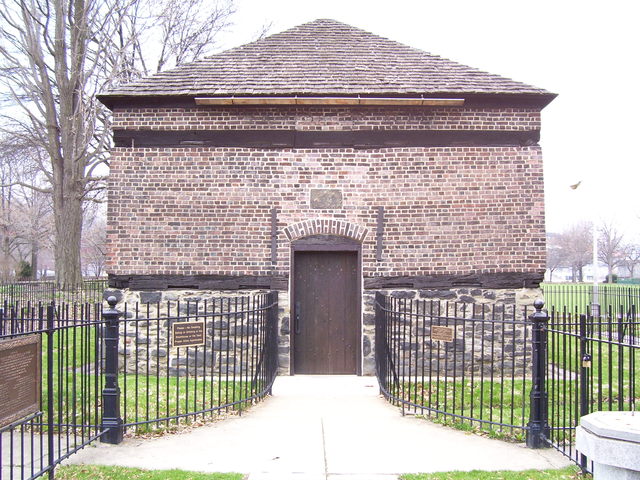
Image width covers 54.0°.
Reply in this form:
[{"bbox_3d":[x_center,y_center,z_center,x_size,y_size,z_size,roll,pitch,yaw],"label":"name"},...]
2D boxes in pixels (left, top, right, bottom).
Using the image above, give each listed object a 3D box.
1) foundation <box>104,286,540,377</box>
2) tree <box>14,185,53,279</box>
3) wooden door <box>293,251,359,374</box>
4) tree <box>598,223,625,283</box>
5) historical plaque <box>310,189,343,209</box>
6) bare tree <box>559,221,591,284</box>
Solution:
[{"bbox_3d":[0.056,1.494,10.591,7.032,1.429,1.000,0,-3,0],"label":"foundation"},{"bbox_3d":[-24.335,-0.614,55.090,3.228,8.083,3.400,0,-3,0],"label":"tree"},{"bbox_3d":[0.102,1.193,10.315,1.054,2.007,0.080,0,-3,0],"label":"wooden door"},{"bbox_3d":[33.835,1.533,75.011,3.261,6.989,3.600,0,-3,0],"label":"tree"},{"bbox_3d":[0.111,-0.663,10.263,0.521,0.327,0.060,0,-3,0],"label":"historical plaque"},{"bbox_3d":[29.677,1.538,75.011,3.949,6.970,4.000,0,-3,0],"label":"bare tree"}]

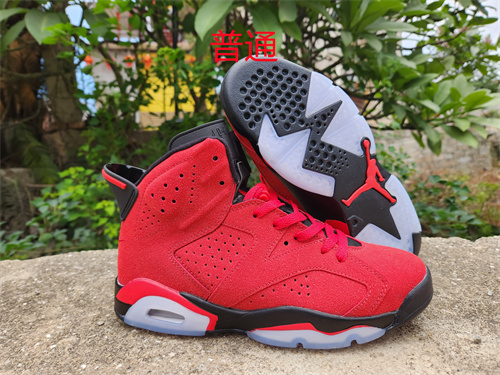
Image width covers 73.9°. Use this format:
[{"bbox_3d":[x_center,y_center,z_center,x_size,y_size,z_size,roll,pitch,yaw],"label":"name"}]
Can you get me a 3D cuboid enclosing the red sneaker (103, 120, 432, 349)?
[{"bbox_3d":[0.010,0.030,0.311,0.308,0.187,0.112,0,9,5],"label":"red sneaker"}]

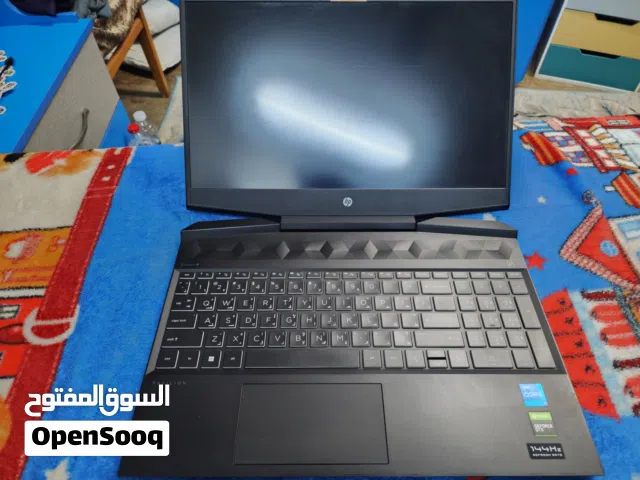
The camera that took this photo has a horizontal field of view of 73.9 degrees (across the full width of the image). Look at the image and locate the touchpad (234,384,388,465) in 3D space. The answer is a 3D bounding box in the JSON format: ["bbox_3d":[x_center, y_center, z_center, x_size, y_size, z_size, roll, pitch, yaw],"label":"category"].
[{"bbox_3d":[-0.006,0.145,0.338,0.116,0.002,0.061,0,50,0],"label":"touchpad"}]

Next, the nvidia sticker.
[{"bbox_3d":[0.176,0.145,0.335,0.017,0.001,0.018,0,50,0],"label":"nvidia sticker"}]

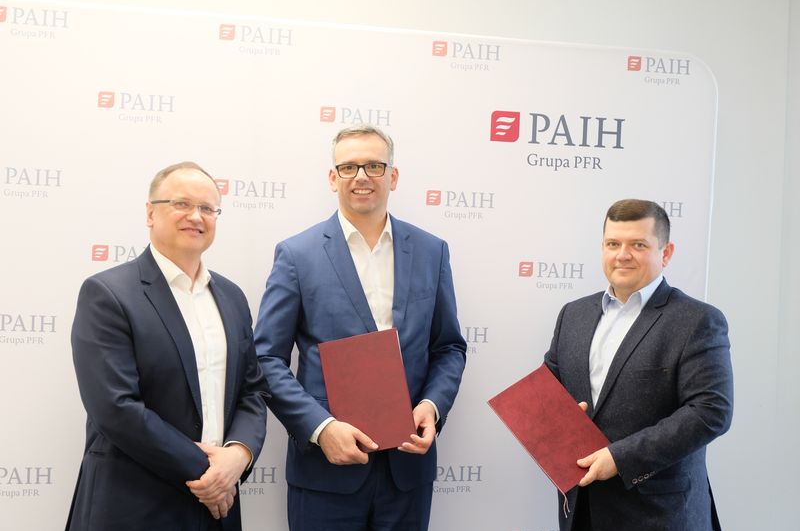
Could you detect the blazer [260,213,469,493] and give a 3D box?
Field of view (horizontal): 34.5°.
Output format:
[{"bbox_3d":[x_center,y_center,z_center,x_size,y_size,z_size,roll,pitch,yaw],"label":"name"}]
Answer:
[{"bbox_3d":[-0.109,0.240,3.550,0.570,0.770,0.340,2,0,-12],"label":"blazer"}]

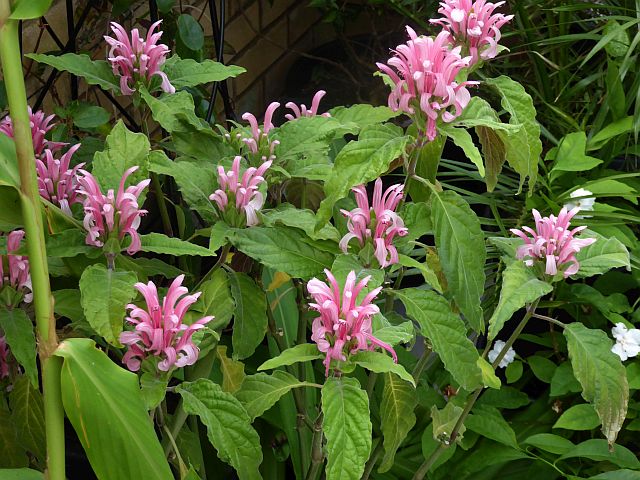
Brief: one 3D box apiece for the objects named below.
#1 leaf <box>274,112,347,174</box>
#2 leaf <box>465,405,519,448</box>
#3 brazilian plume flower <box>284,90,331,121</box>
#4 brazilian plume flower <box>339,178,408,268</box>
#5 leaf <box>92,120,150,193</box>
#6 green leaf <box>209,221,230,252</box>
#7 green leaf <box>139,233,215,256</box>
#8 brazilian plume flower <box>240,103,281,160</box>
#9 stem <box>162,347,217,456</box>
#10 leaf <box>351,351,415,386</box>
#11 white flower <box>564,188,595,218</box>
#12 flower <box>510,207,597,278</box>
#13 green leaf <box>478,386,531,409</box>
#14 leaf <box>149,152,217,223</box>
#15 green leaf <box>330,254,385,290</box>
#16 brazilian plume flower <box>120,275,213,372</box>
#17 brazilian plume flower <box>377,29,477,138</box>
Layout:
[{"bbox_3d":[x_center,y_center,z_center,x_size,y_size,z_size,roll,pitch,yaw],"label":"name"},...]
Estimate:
[{"bbox_3d":[-0.013,-0.114,1.970,0.085,0.025,0.080,-19,38,-15],"label":"leaf"},{"bbox_3d":[0.221,0.238,2.150,0.066,0.012,0.045,21,41,11],"label":"leaf"},{"bbox_3d":[-0.016,-0.162,2.140,0.060,0.055,0.055,0,15,0],"label":"brazilian plume flower"},{"bbox_3d":[0.061,-0.020,1.950,0.082,0.094,0.080,4,14,0],"label":"brazilian plume flower"},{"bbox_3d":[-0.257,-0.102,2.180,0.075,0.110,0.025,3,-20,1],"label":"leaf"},{"bbox_3d":[-0.128,-0.004,2.150,0.032,0.020,0.048,2,41,30],"label":"green leaf"},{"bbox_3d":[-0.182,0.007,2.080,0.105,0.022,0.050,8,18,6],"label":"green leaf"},{"bbox_3d":[-0.082,-0.148,2.280,0.060,0.078,0.060,0,10,0],"label":"brazilian plume flower"},{"bbox_3d":[-0.150,0.185,1.930,0.009,0.137,0.009,26,9,0],"label":"stem"},{"bbox_3d":[0.069,0.142,1.860,0.078,0.016,0.035,28,34,5],"label":"leaf"},{"bbox_3d":[0.355,-0.050,2.300,0.041,0.041,0.020,0,10,0],"label":"white flower"},{"bbox_3d":[0.272,0.004,1.960,0.096,0.078,0.090,0,15,0],"label":"flower"},{"bbox_3d":[0.241,0.206,2.200,0.066,0.012,0.035,4,30,1],"label":"green leaf"},{"bbox_3d":[-0.160,-0.065,2.020,0.100,0.022,0.052,43,49,2],"label":"leaf"},{"bbox_3d":[0.046,0.045,2.080,0.070,0.025,0.085,-1,41,-6],"label":"green leaf"},{"bbox_3d":[-0.182,0.099,2.000,0.106,0.110,0.104,0,10,0],"label":"brazilian plume flower"},{"bbox_3d":[0.117,-0.174,1.860,0.108,0.113,0.102,-1,14,0],"label":"brazilian plume flower"}]

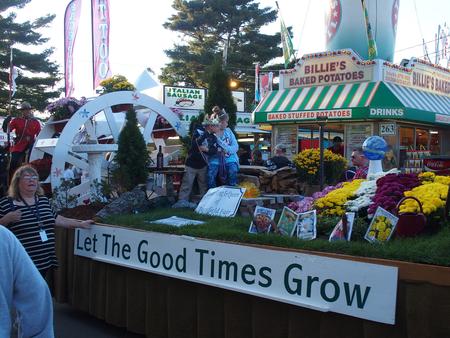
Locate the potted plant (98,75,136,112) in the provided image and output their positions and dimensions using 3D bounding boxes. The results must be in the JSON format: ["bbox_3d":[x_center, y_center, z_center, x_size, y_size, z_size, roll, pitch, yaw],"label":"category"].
[{"bbox_3d":[-1.360,-0.950,6.250,0.470,0.470,0.450,-1,1,-44],"label":"potted plant"}]

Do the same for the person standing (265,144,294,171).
[{"bbox_3d":[1.010,0.420,9.200,0.420,1.730,0.540,0,1,-32],"label":"person standing"}]

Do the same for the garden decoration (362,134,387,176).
[{"bbox_3d":[1.510,-0.110,5.000,0.260,0.480,0.260,0,1,0],"label":"garden decoration"}]

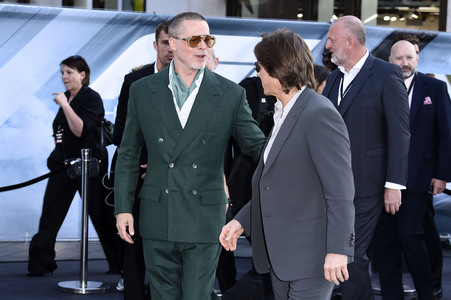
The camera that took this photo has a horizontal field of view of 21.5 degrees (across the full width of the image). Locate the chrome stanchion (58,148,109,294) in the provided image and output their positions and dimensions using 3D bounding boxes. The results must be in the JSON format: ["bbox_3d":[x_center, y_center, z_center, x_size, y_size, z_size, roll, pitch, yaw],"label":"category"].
[{"bbox_3d":[-0.974,0.481,8.212,0.350,0.970,0.350,1,4,0],"label":"chrome stanchion"}]

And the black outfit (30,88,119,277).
[{"bbox_3d":[-1.107,0.212,8.694,0.640,1.400,0.480,0,5,-17],"label":"black outfit"}]

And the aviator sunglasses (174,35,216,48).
[{"bbox_3d":[-0.136,-0.461,5.008,0.145,0.053,0.145,1,8,-34],"label":"aviator sunglasses"}]

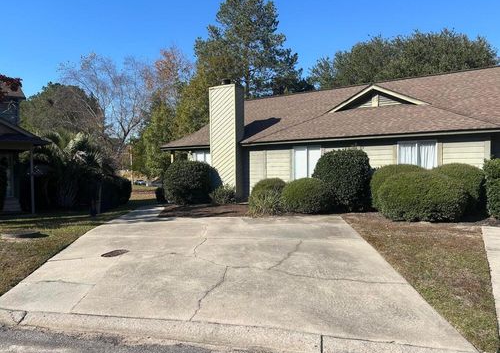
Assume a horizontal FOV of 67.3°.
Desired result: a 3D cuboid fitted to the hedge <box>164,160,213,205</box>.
[{"bbox_3d":[-2.653,0.205,16.200,2.050,1.877,1.900,0,1,0],"label":"hedge"}]

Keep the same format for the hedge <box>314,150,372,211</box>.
[{"bbox_3d":[3.055,0.107,12.400,1.950,1.998,1.800,0,1,30],"label":"hedge"}]

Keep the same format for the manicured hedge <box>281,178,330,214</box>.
[{"bbox_3d":[1.774,0.583,12.000,1.550,1.103,1.400,0,1,30],"label":"manicured hedge"}]

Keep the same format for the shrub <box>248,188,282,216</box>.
[{"bbox_3d":[0.479,0.765,11.600,1.020,0.819,0.900,0,1,30],"label":"shrub"}]

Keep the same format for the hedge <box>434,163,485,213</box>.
[{"bbox_3d":[5.911,0.367,10.800,1.700,1.481,1.600,0,1,30],"label":"hedge"}]

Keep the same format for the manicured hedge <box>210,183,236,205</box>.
[{"bbox_3d":[-1.101,0.727,15.600,1.050,0.872,0.950,0,1,30],"label":"manicured hedge"}]

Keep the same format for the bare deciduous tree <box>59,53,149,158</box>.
[{"bbox_3d":[-13.655,-5.360,35.000,8.400,12.210,8.000,0,1,0],"label":"bare deciduous tree"}]

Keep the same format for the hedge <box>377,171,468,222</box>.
[{"bbox_3d":[4.640,0.511,10.100,2.350,1.264,1.650,0,1,18],"label":"hedge"}]

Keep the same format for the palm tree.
[{"bbox_3d":[-7.091,-0.240,15.000,3.100,3.116,3.000,0,1,0],"label":"palm tree"}]

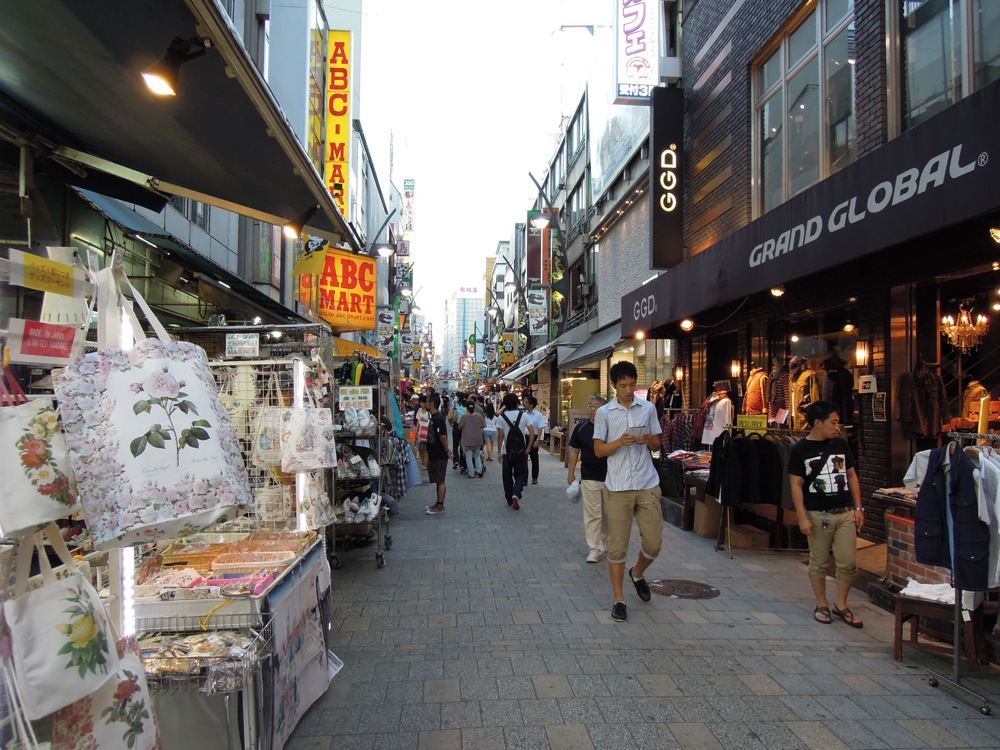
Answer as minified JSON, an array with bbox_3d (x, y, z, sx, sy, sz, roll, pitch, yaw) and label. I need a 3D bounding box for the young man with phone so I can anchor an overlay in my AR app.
[{"bbox_3d":[0.989,0.858,5.380,0.550,1.870,0.550,0,-2,7],"label":"young man with phone"}]

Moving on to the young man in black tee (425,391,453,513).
[{"bbox_3d":[-0.878,1.117,9.900,0.380,1.670,0.500,1,-2,-15],"label":"young man in black tee"}]

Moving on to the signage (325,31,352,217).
[{"bbox_3d":[-3.530,-5.295,15.200,0.520,4.500,0.300,0,-2,-3],"label":"signage"}]

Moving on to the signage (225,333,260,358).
[{"bbox_3d":[-2.356,-0.270,6.350,0.303,0.211,0.010,0,-2,3],"label":"signage"}]

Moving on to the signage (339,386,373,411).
[{"bbox_3d":[-1.331,0.220,6.420,0.305,0.214,0.010,0,-2,-3],"label":"signage"}]

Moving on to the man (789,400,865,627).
[{"bbox_3d":[2.553,1.052,5.420,0.580,1.670,0.360,0,-2,19],"label":"man"}]

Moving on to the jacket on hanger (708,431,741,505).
[{"bbox_3d":[2.461,1.025,7.600,0.200,0.820,0.470,1,-2,-13],"label":"jacket on hanger"}]

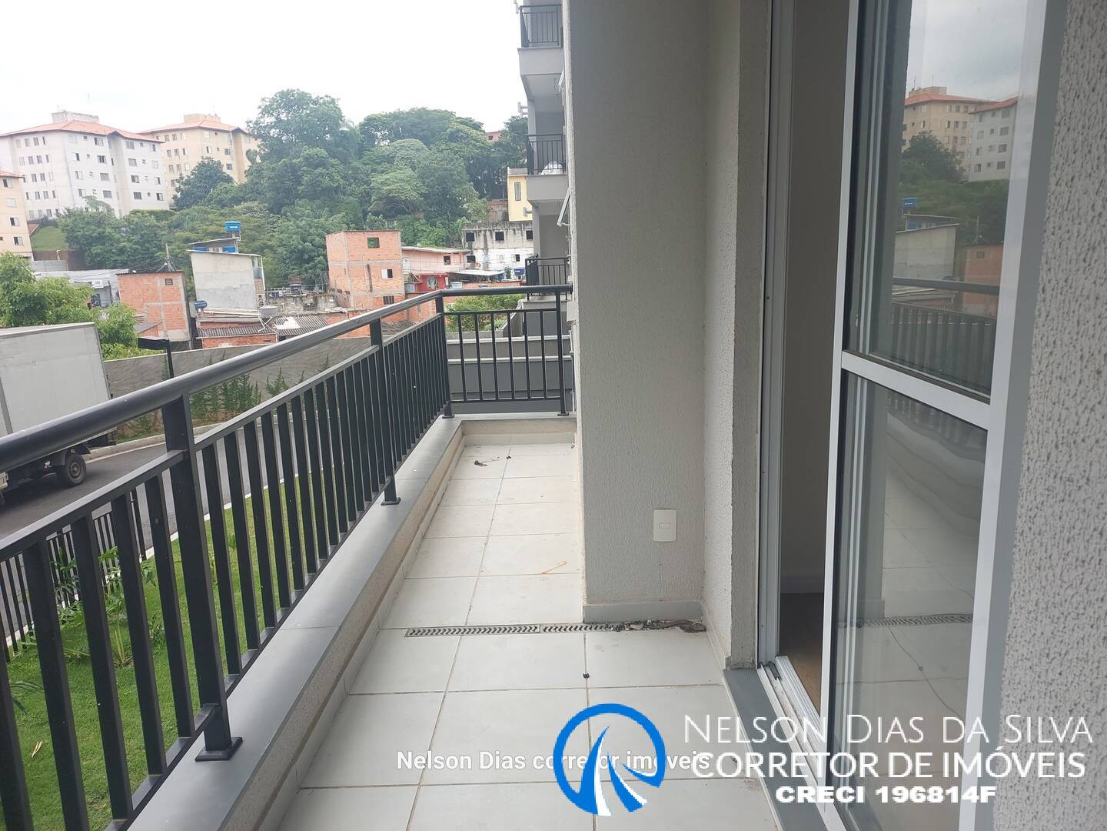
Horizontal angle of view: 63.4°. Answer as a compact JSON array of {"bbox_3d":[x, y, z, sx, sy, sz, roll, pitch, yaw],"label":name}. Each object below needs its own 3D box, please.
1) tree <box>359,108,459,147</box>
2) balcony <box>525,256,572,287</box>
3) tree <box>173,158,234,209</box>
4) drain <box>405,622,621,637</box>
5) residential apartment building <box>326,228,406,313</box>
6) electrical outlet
[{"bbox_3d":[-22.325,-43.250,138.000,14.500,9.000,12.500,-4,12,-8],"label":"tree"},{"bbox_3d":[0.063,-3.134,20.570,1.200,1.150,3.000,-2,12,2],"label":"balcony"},{"bbox_3d":[-53.131,-35.005,136.000,9.000,8.200,8.600,-7,13,-20],"label":"tree"},{"bbox_3d":[-0.140,0.780,3.250,0.810,0.020,0.068,-2,12,2],"label":"drain"},{"bbox_3d":[-16.310,-12.166,78.000,5.000,8.200,9.000,-7,13,-22],"label":"residential apartment building"},{"bbox_3d":[0.403,0.397,3.220,0.080,0.120,0.012,-2,12,2],"label":"electrical outlet"}]

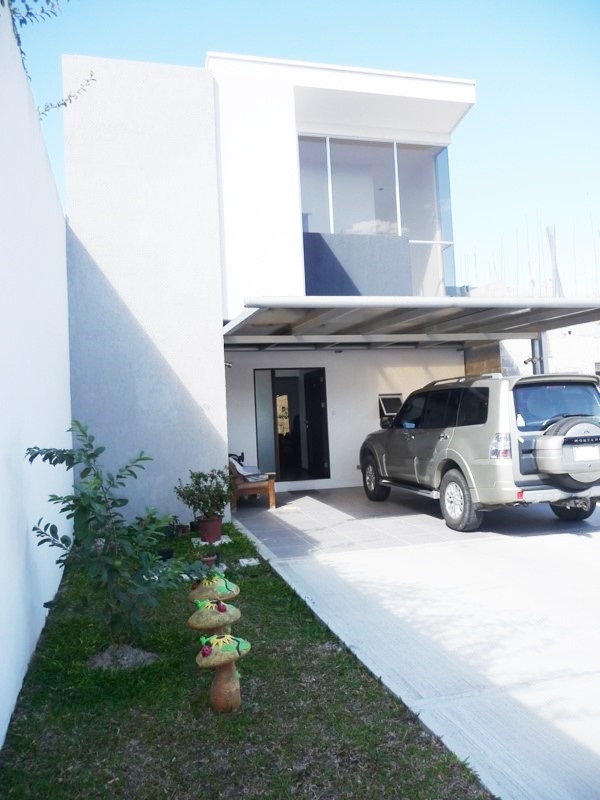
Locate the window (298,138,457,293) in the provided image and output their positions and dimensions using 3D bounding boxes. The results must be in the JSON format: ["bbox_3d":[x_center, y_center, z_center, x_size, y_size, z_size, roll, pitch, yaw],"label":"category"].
[{"bbox_3d":[1.321,-3.011,10.937,2.720,2.660,0.200,-2,0,-15],"label":"window"}]

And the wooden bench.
[{"bbox_3d":[-0.932,1.301,10.692,0.780,0.880,1.300,-2,0,-15],"label":"wooden bench"}]

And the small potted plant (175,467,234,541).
[{"bbox_3d":[-1.190,1.292,8.002,0.700,0.920,0.680,-2,0,-15],"label":"small potted plant"}]

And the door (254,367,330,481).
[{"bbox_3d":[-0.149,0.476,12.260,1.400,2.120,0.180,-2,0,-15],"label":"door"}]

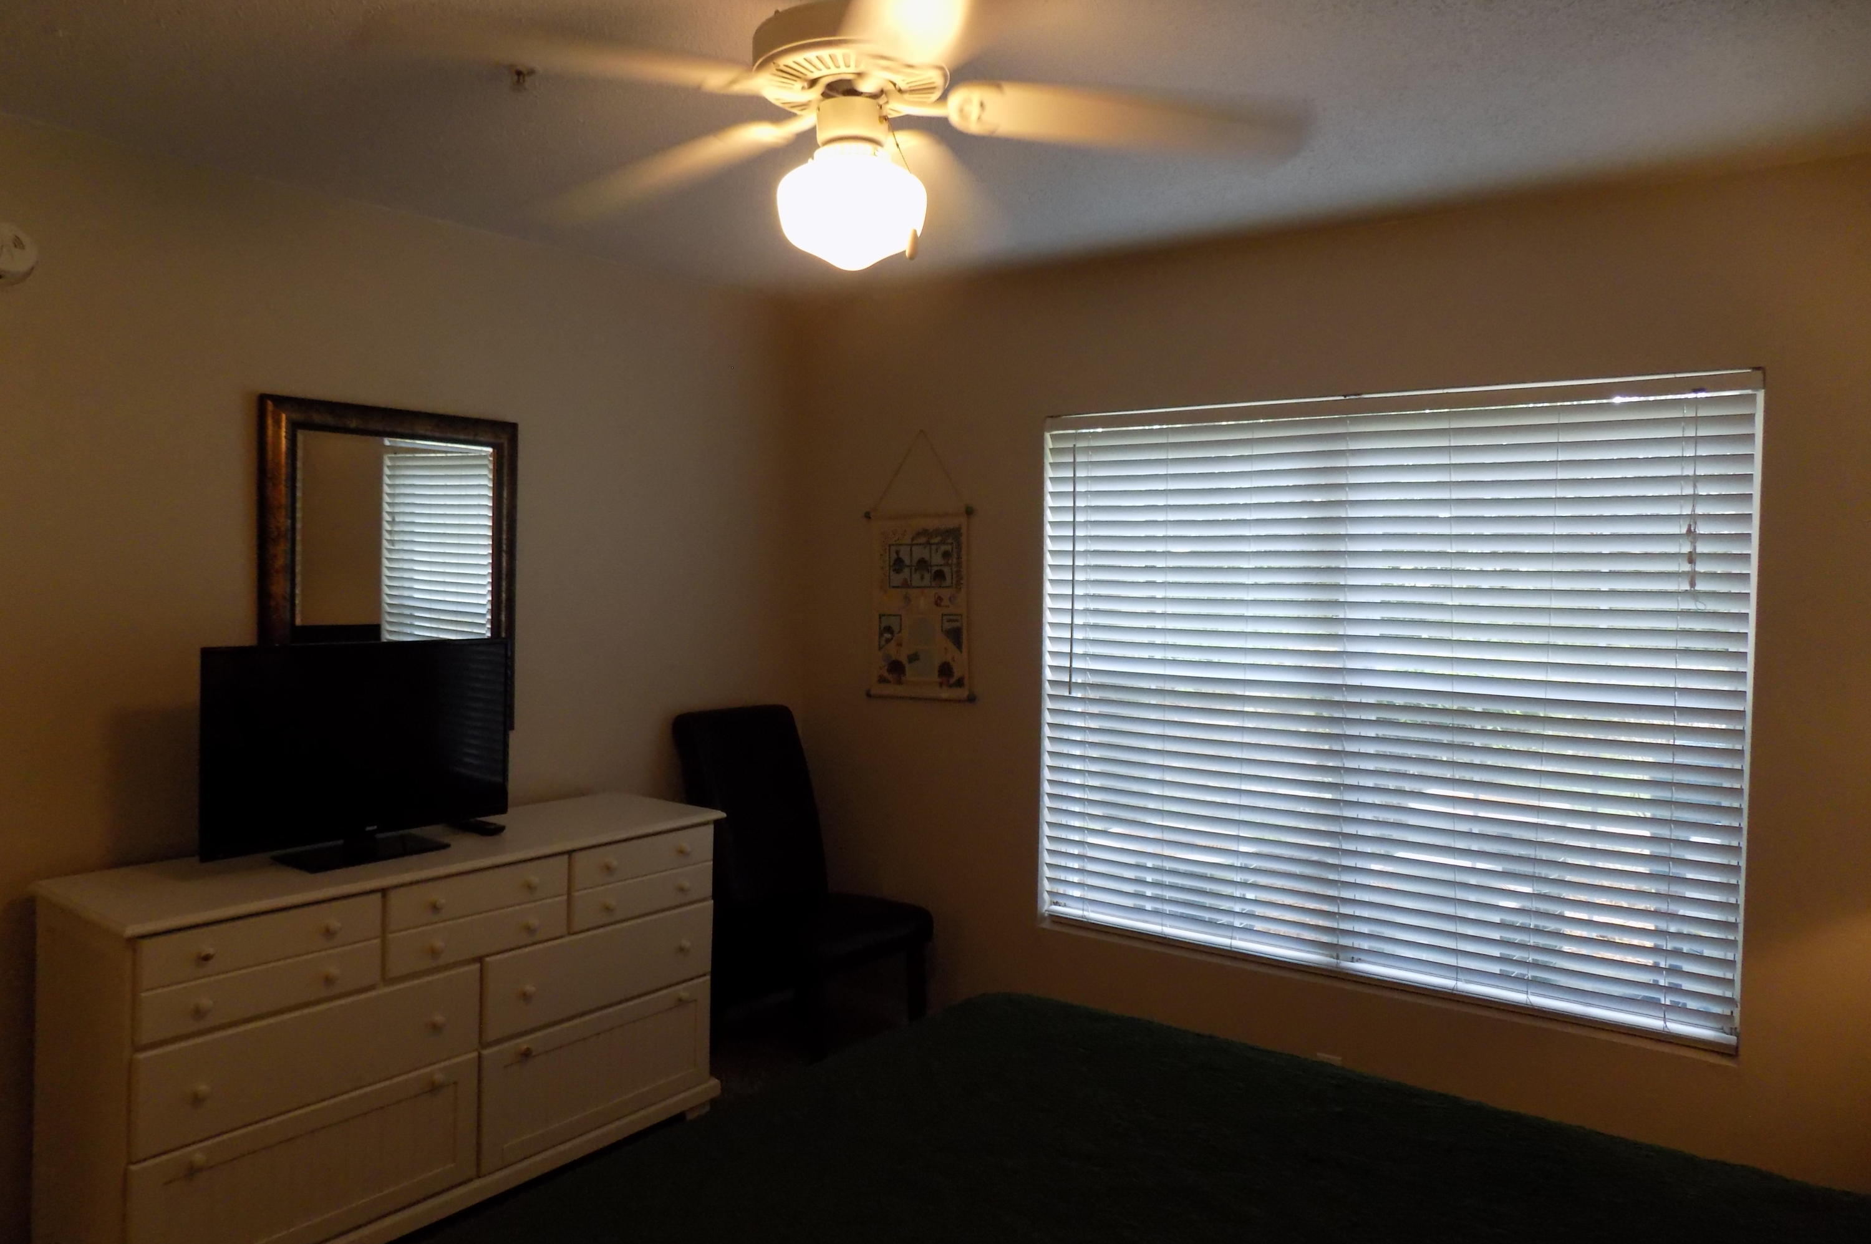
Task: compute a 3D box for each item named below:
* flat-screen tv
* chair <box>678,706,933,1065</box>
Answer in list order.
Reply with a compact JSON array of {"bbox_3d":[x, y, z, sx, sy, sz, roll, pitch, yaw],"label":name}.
[{"bbox_3d":[-1.296,0.290,2.873,0.200,0.475,0.735,2,2,36],"label":"flat-screen tv"},{"bbox_3d":[-0.419,0.828,3.813,0.650,1.065,0.485,3,2,41],"label":"chair"}]

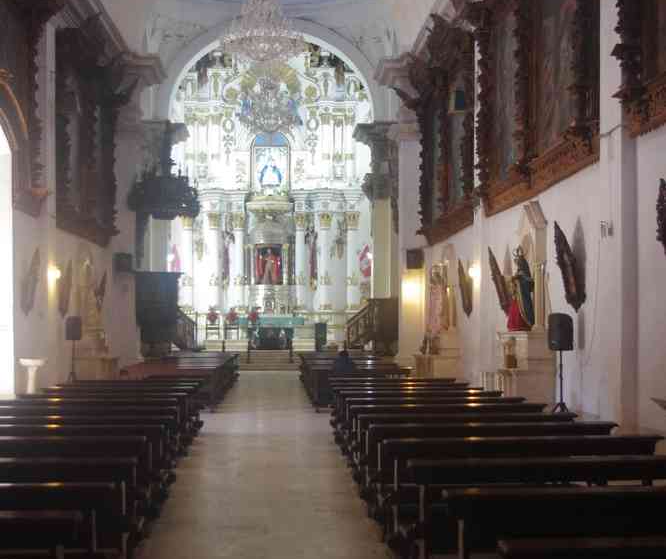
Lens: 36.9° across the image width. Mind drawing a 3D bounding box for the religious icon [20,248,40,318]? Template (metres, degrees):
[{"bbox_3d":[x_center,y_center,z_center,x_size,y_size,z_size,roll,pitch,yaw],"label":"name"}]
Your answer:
[{"bbox_3d":[-7.563,0.074,25.020,0.212,1.712,0.815,9,-3,-3],"label":"religious icon"}]

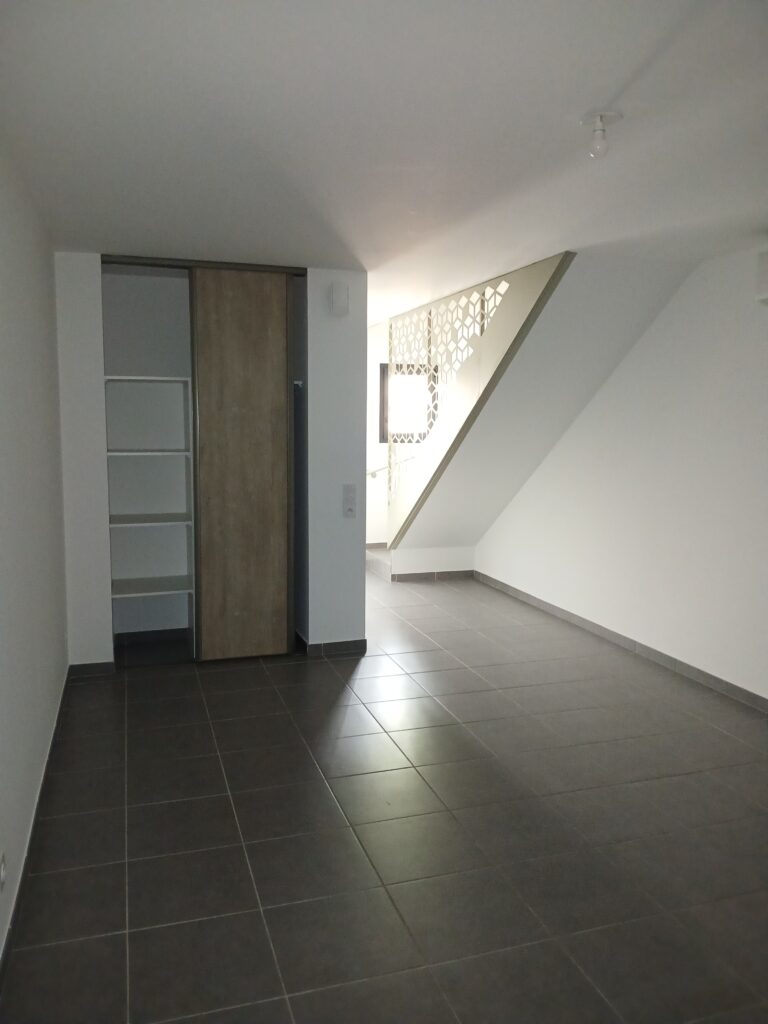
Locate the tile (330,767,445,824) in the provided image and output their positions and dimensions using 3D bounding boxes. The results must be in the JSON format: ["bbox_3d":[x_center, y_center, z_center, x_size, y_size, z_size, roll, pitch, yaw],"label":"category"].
[{"bbox_3d":[0.006,1.188,3.217,0.405,0.012,0.405,-2,7,-18],"label":"tile"}]

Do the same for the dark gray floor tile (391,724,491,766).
[{"bbox_3d":[0.287,1.182,3.903,0.430,0.010,0.430,-2,7,-18],"label":"dark gray floor tile"}]

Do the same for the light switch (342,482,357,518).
[{"bbox_3d":[-0.224,-0.068,5.046,0.084,0.222,0.013,-1,7,-18],"label":"light switch"}]

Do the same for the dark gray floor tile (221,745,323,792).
[{"bbox_3d":[-0.512,1.159,3.490,0.412,0.012,0.404,-1,7,-18],"label":"dark gray floor tile"}]

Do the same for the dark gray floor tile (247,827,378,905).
[{"bbox_3d":[-0.259,1.254,2.728,0.412,0.012,0.404,-1,7,-18],"label":"dark gray floor tile"}]

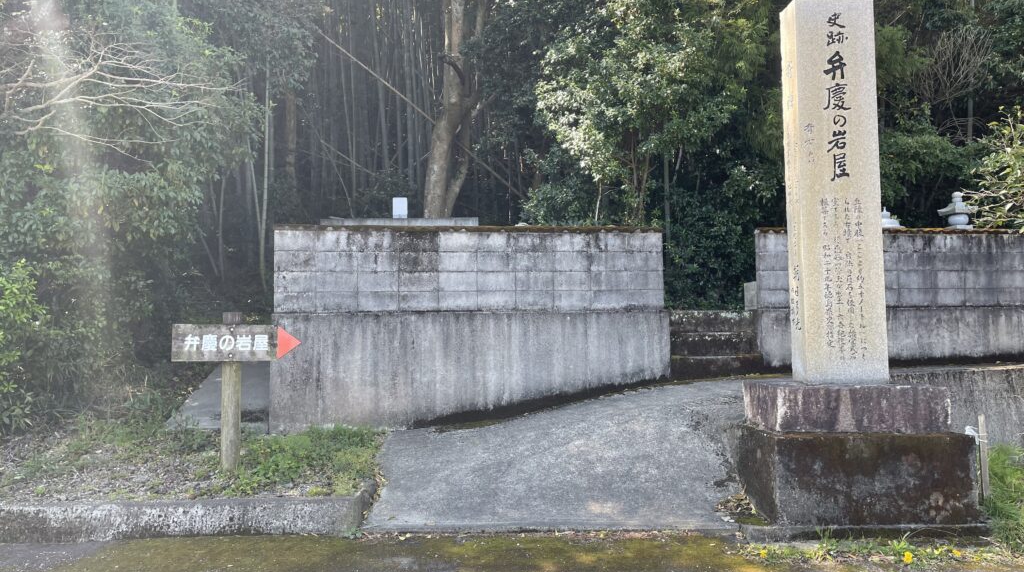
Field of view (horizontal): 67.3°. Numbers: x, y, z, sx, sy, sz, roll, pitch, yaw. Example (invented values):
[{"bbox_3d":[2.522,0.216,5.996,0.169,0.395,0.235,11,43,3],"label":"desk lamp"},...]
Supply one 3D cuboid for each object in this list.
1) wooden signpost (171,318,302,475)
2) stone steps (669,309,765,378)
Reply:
[{"bbox_3d":[-2.331,0.893,6.540,1.090,1.335,0.180,0,-3,-2],"label":"wooden signpost"},{"bbox_3d":[2.156,0.633,8.638,1.060,0.750,0.800,0,-3,-9],"label":"stone steps"}]

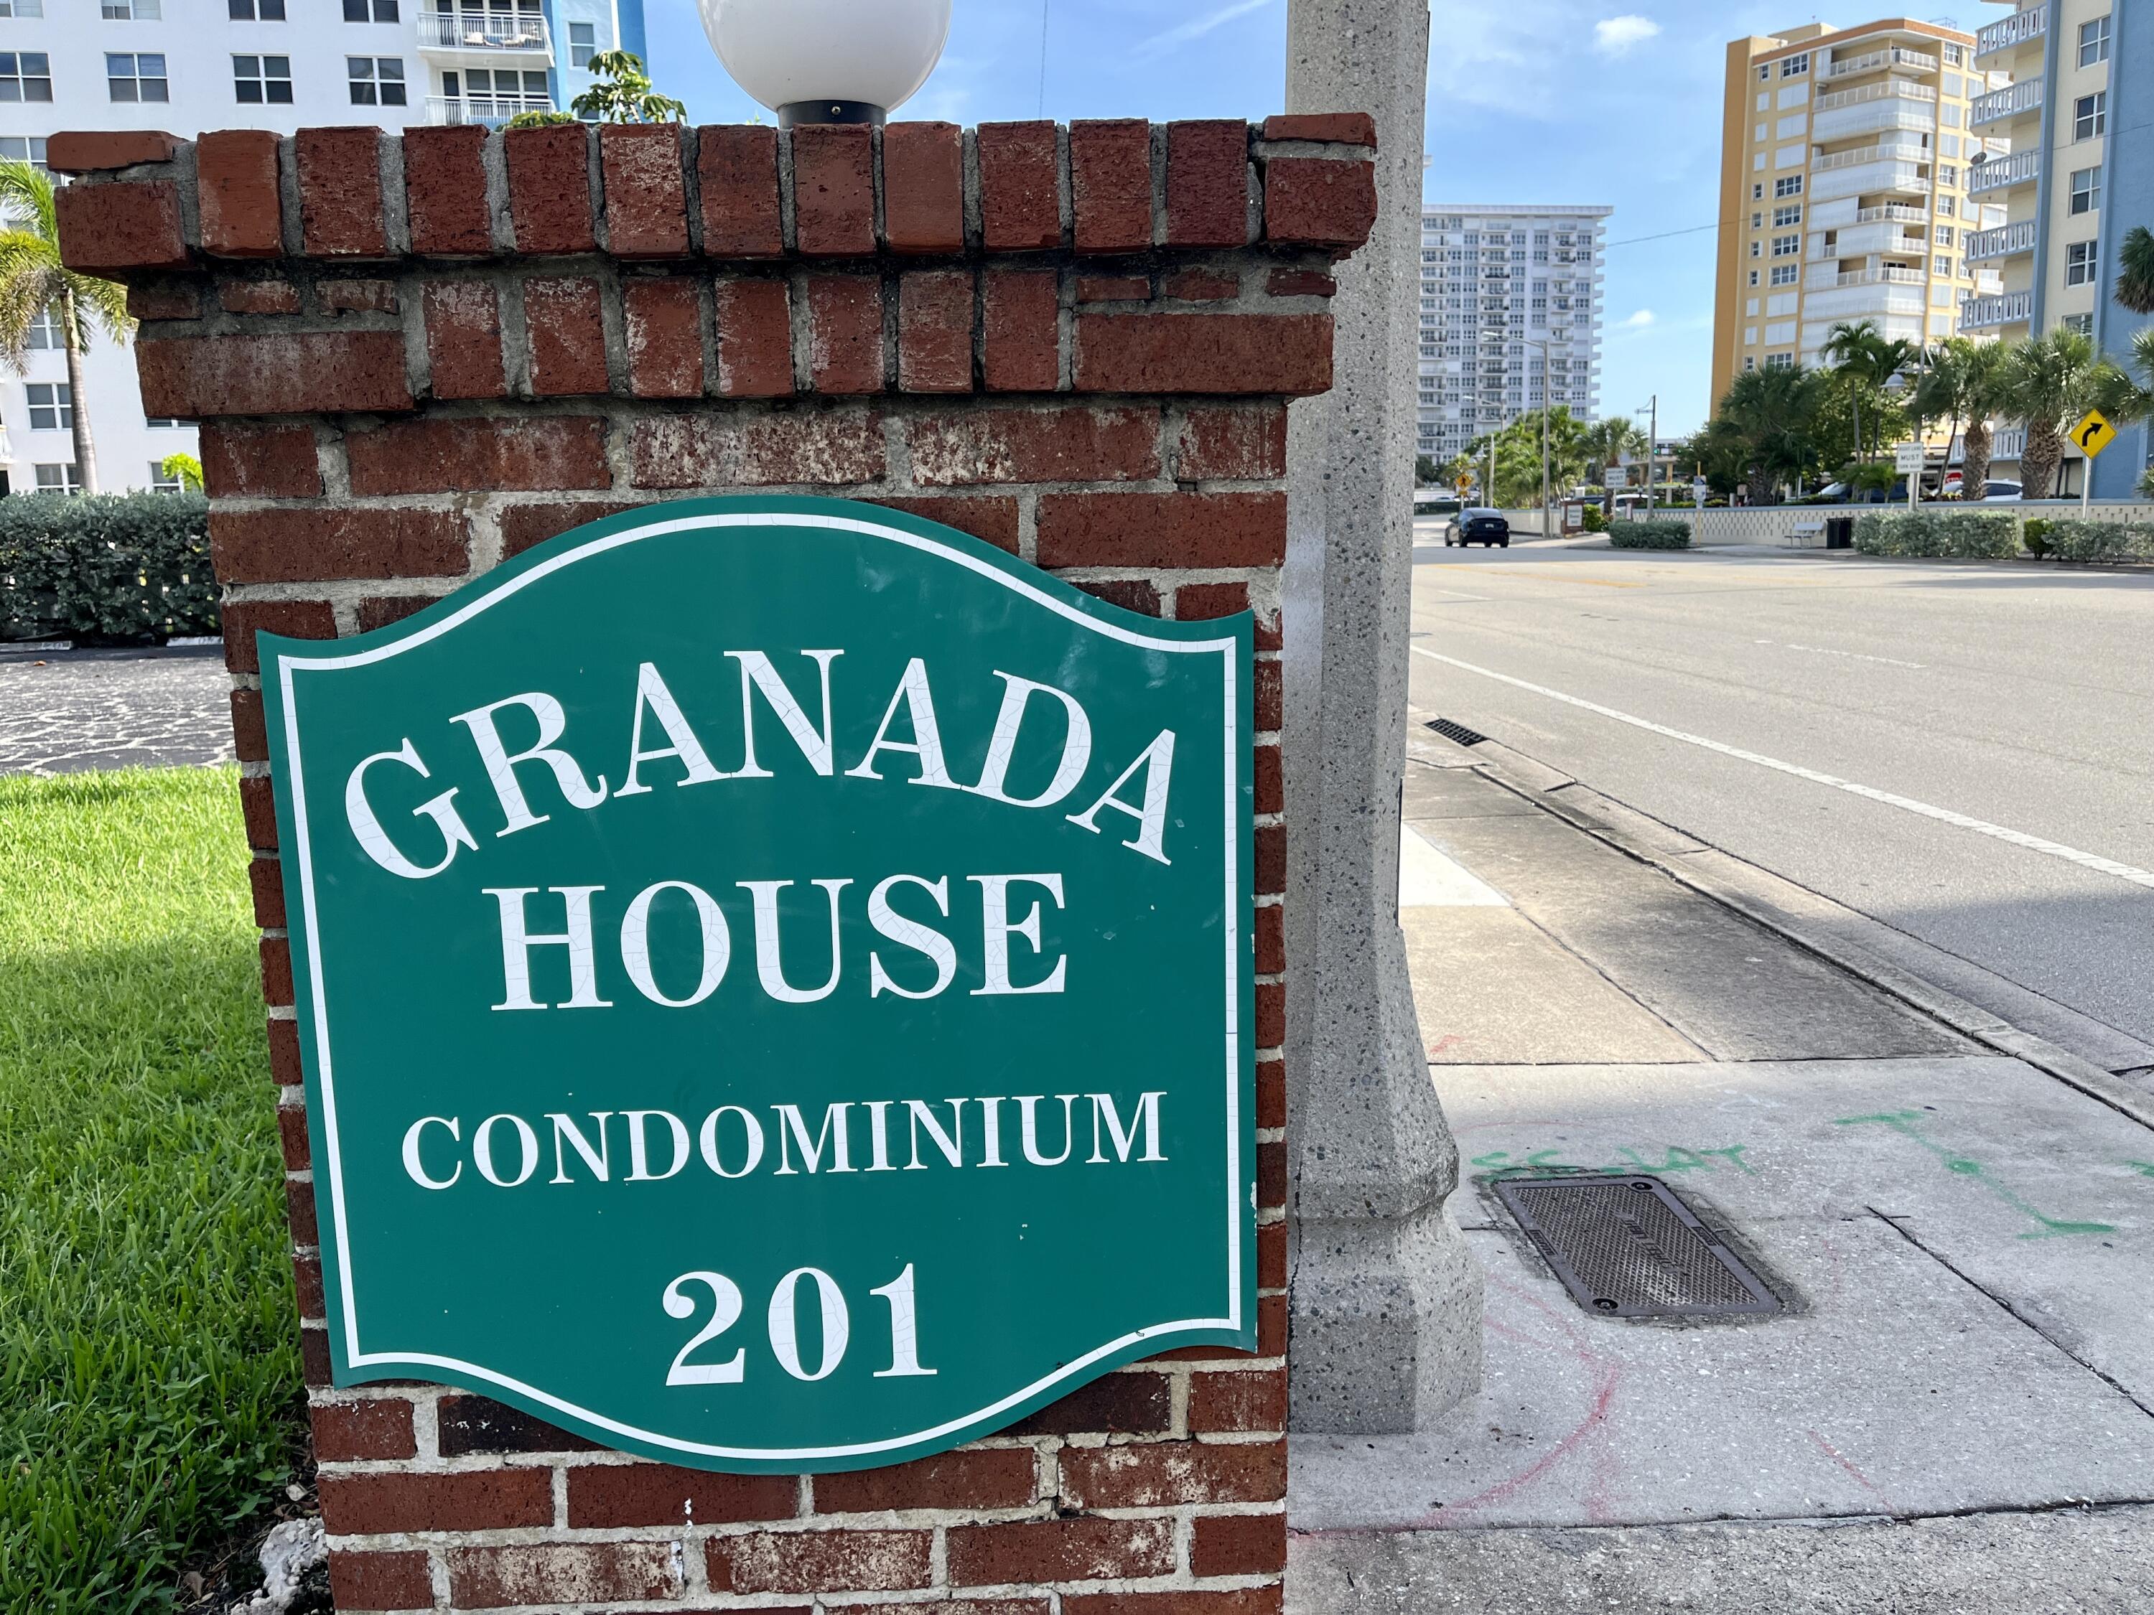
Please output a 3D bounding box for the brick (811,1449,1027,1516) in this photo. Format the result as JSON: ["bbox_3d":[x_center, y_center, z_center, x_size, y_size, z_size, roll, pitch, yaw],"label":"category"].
[{"bbox_3d":[-0.136,0.589,1.476,0.190,0.056,0.092,-2,9,-1],"label":"brick"}]

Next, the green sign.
[{"bbox_3d":[-0.247,0.166,1.350,0.794,0.838,0.020,-2,9,-2],"label":"green sign"}]

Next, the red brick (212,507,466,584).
[{"bbox_3d":[-0.581,-0.216,1.321,0.198,0.056,0.092,-2,10,-1],"label":"red brick"}]

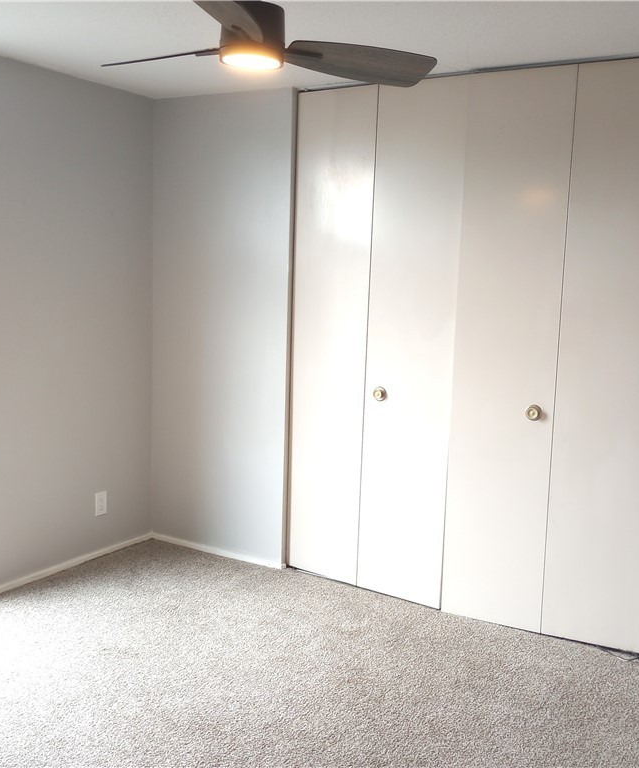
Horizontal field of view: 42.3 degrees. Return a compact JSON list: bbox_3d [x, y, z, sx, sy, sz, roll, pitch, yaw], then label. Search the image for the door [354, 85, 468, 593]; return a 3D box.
[{"bbox_3d":[0.425,-0.160,3.817,0.447,2.380,0.038,7,9,32],"label":"door"}]

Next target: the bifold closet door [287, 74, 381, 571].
[{"bbox_3d":[0.058,-0.203,4.050,0.442,2.380,0.038,7,9,32],"label":"bifold closet door"}]

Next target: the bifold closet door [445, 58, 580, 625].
[{"bbox_3d":[0.809,-0.115,3.573,0.455,2.380,0.038,7,9,32],"label":"bifold closet door"}]

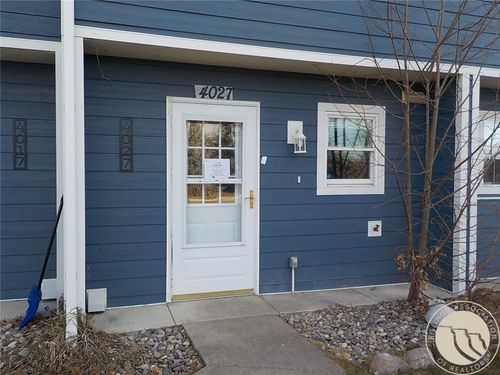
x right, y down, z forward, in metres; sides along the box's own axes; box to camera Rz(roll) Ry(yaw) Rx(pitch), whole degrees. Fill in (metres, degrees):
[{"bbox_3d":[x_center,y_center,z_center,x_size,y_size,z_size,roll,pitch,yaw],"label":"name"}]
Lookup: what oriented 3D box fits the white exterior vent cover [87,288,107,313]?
[{"bbox_3d":[-1.473,1.083,4.166,0.179,0.198,0.090,0,2,-19],"label":"white exterior vent cover"}]

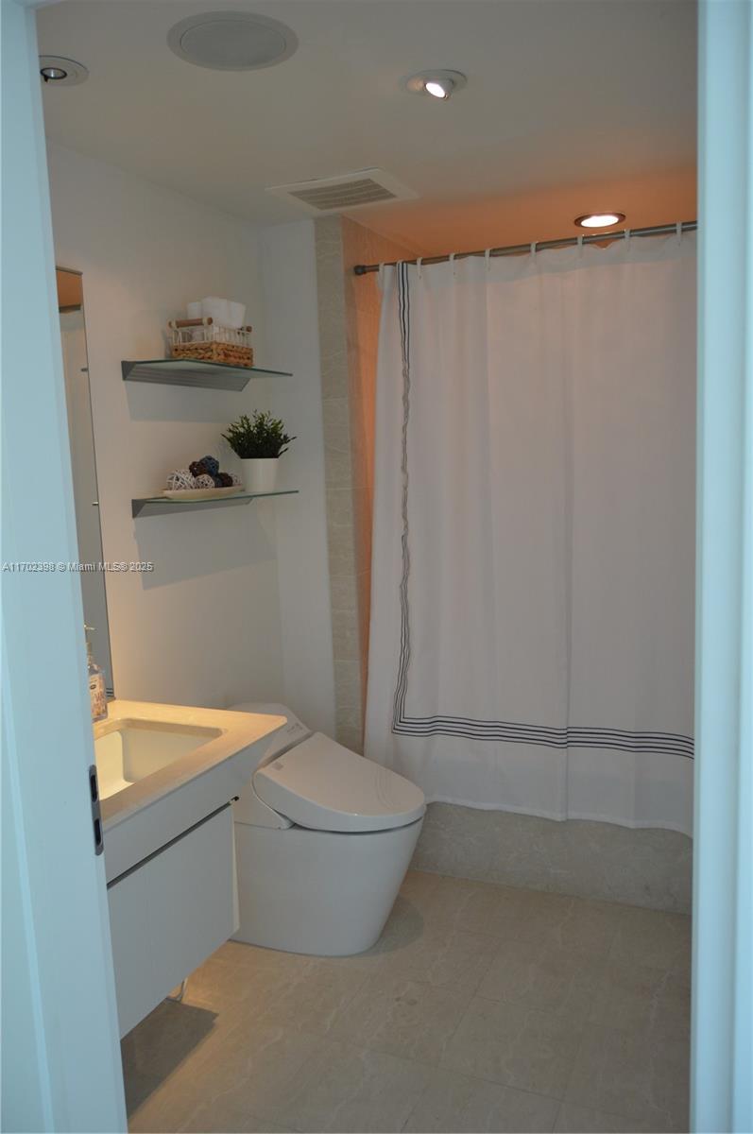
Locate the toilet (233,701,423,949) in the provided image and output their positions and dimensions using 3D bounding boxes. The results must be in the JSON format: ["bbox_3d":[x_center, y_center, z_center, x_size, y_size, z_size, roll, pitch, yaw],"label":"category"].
[{"bbox_3d":[-0.180,0.831,2.715,0.724,0.645,0.400,1,8,24],"label":"toilet"}]

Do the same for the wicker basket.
[{"bbox_3d":[-0.495,-0.663,2.550,0.157,0.120,0.230,1,8,24],"label":"wicker basket"}]

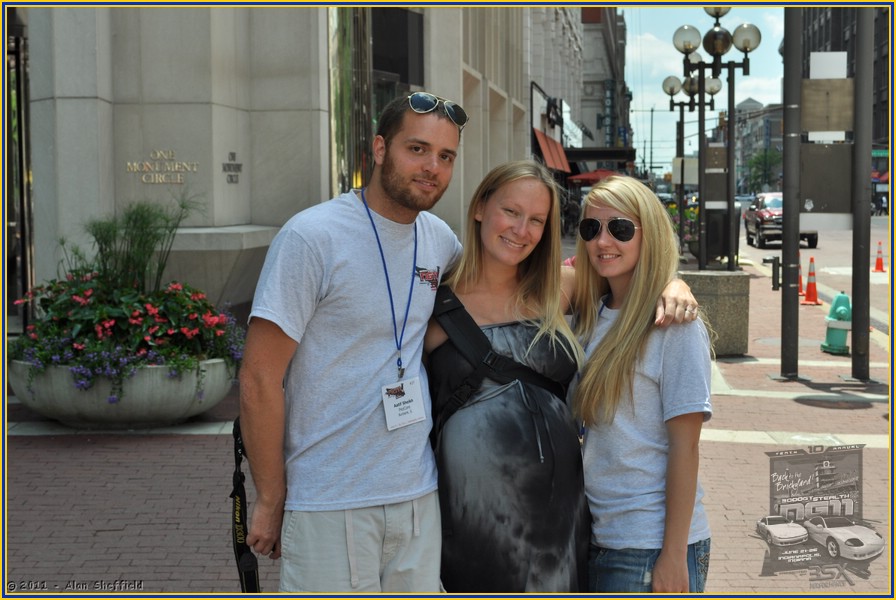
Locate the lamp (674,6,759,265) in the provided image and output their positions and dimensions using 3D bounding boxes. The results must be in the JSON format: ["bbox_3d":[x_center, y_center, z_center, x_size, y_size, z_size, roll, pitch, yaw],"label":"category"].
[{"bbox_3d":[5.717,-3.644,28.347,1.891,6.013,1.650,0,5,8],"label":"lamp"}]

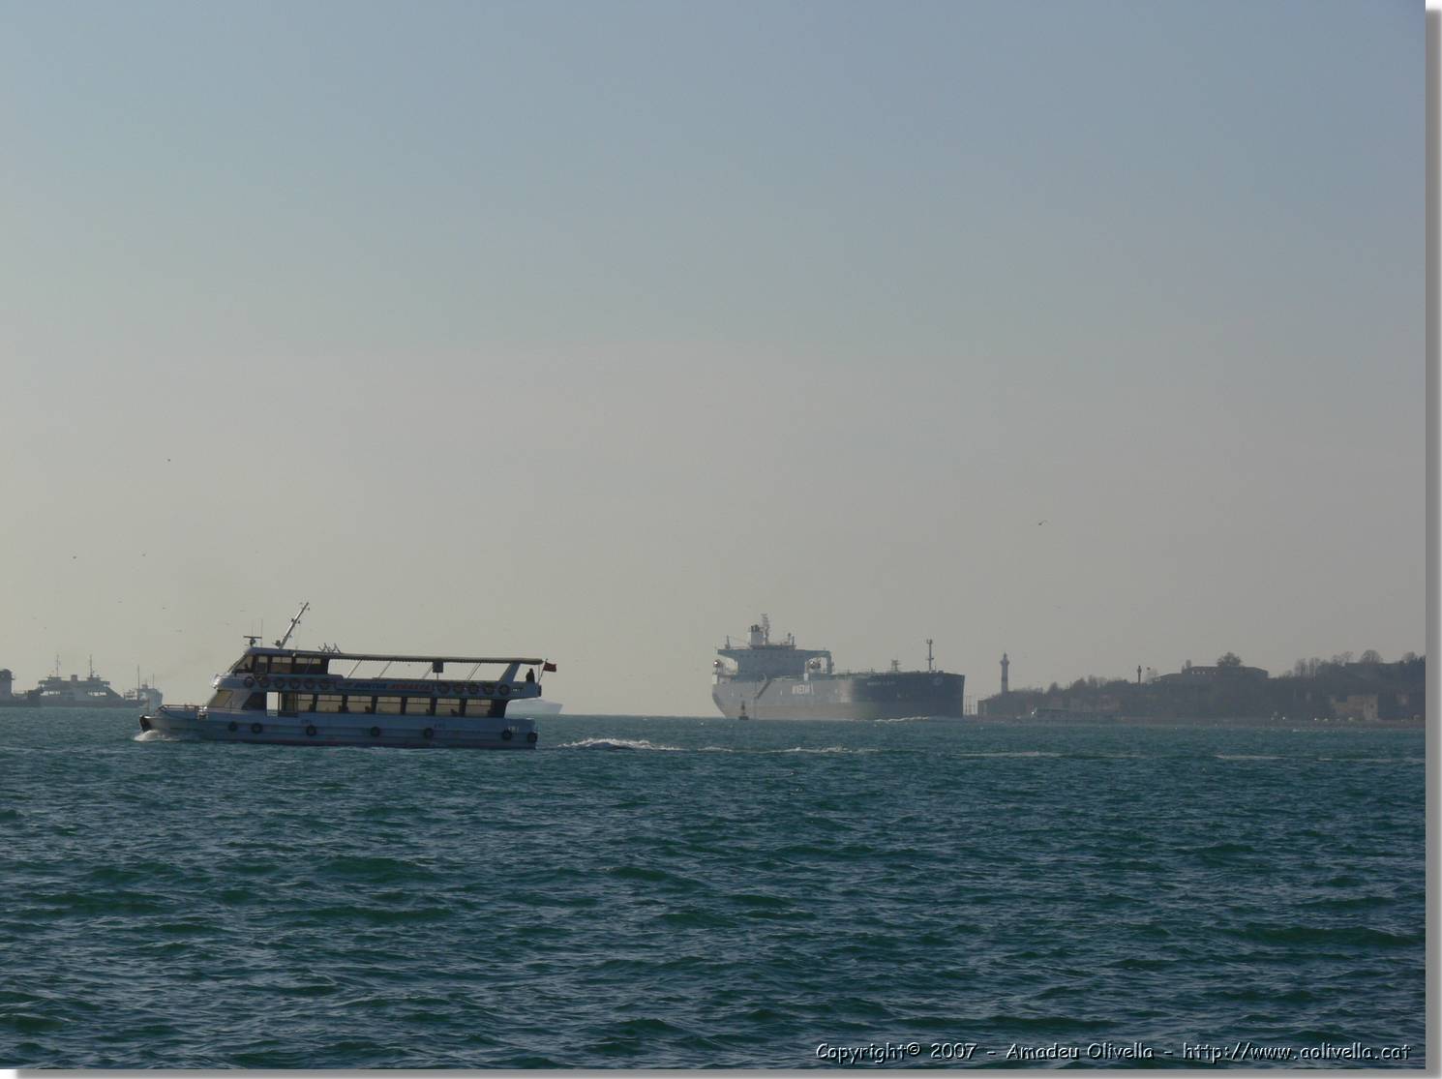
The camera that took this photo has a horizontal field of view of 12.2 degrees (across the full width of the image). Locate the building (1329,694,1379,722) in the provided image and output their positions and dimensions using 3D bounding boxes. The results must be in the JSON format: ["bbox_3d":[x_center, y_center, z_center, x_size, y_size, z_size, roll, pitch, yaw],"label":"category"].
[{"bbox_3d":[276.950,73.570,2956.000,21.800,12.100,13.000,1,-1,5],"label":"building"}]

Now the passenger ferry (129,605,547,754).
[{"bbox_3d":[-26.480,9.670,480.000,29.400,10.100,6.800,1,-1,-2],"label":"passenger ferry"}]

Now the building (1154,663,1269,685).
[{"bbox_3d":[240.270,66.030,3312.000,55.400,12.200,25.000,1,-1,4],"label":"building"}]

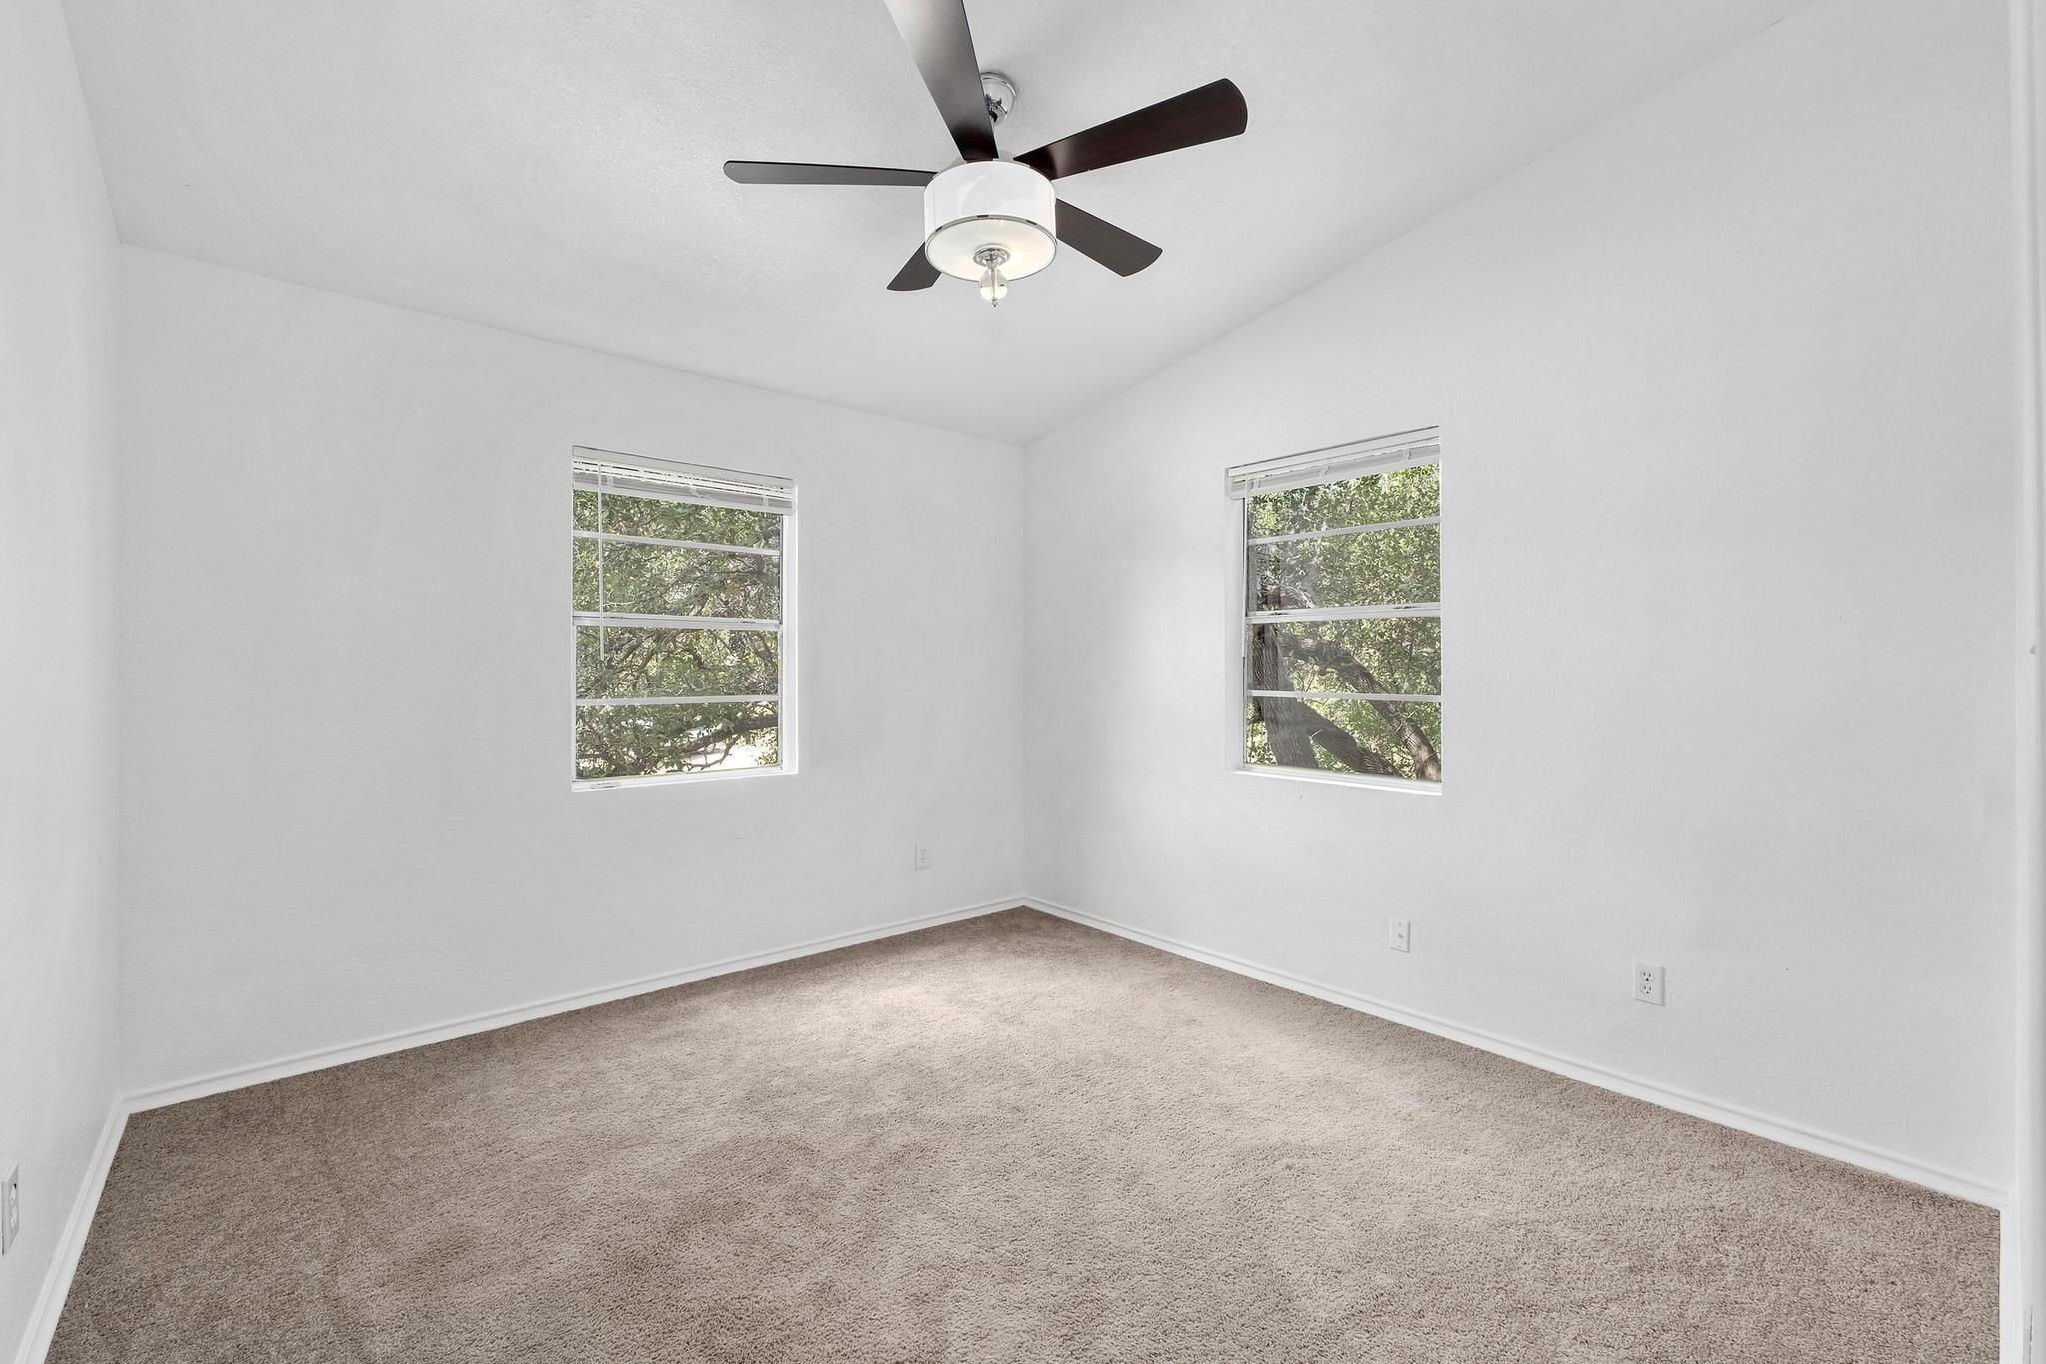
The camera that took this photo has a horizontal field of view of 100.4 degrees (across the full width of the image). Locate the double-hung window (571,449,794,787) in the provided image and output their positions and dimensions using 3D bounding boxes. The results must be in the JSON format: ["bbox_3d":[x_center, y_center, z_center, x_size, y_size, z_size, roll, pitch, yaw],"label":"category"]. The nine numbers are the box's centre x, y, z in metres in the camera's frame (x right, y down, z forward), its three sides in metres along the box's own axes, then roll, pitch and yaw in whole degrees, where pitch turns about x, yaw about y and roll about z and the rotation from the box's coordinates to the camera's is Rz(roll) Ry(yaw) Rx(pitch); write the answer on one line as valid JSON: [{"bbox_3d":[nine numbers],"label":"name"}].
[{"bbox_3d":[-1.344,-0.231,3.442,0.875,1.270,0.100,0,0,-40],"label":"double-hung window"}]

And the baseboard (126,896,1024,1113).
[{"bbox_3d":[-1.254,1.173,3.462,3.315,0.063,0.016,0,0,-40],"label":"baseboard"}]

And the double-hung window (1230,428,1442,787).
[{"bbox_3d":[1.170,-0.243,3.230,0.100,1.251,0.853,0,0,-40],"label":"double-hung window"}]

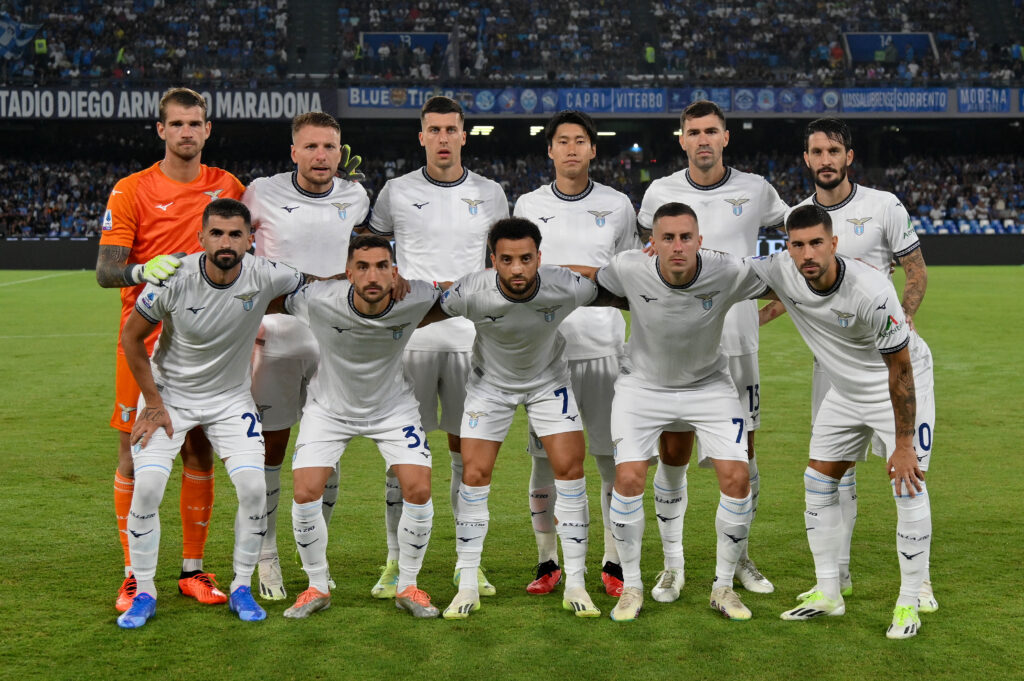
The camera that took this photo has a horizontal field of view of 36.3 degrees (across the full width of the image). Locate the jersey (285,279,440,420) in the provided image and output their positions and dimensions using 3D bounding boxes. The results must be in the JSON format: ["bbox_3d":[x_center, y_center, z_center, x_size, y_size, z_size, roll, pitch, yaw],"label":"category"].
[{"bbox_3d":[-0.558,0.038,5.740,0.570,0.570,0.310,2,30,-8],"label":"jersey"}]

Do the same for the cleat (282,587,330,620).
[{"bbox_3d":[-0.753,0.960,5.740,0.100,0.105,0.270,3,5,33],"label":"cleat"}]

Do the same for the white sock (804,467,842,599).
[{"bbox_3d":[1.152,0.706,5.780,0.135,0.485,0.125,-4,5,-30],"label":"white sock"}]

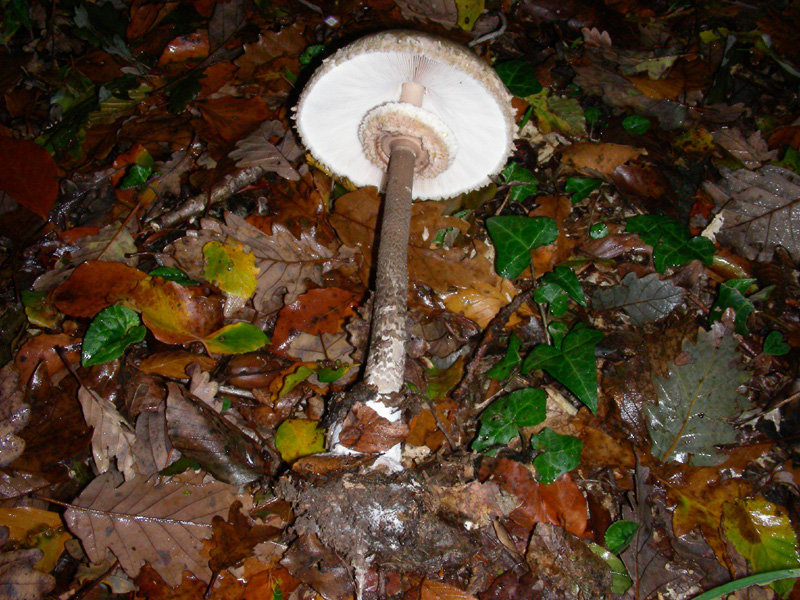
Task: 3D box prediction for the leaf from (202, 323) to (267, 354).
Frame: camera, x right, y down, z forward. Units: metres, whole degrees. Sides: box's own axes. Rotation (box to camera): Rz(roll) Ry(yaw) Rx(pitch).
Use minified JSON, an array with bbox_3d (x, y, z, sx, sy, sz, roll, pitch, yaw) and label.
[{"bbox_3d":[-0.109,0.026,0.590,0.044,0.008,0.026,3,55,2],"label":"leaf"}]

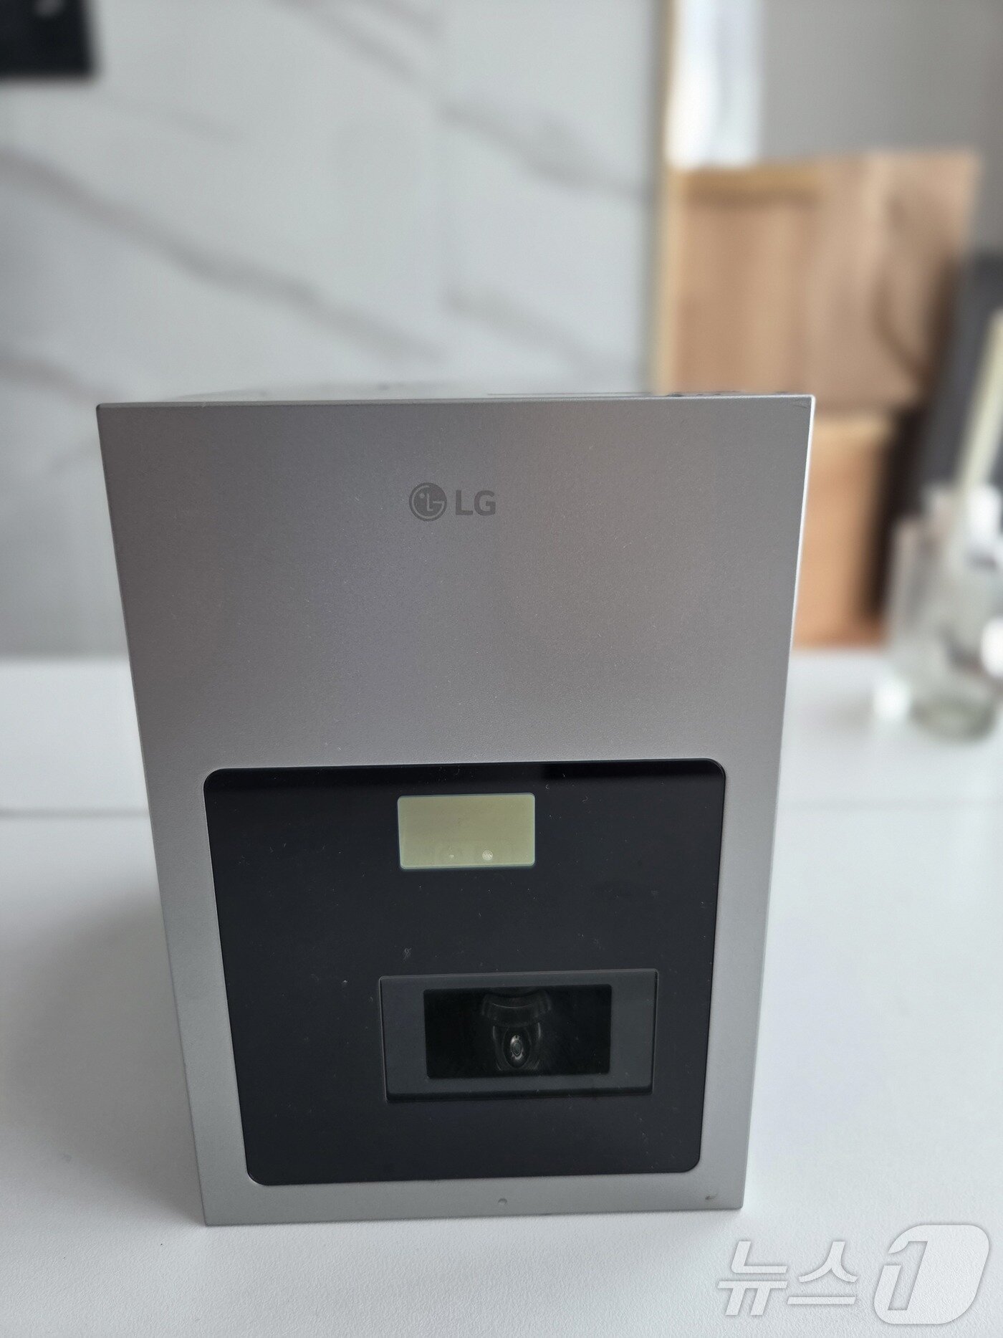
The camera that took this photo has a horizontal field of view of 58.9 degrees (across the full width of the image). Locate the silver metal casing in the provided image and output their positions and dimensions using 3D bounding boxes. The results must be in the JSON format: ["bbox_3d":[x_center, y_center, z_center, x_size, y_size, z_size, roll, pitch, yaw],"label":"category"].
[{"bbox_3d":[-0.008,0.013,0.236,0.110,0.160,0.160,-1,17,-1],"label":"silver metal casing"}]

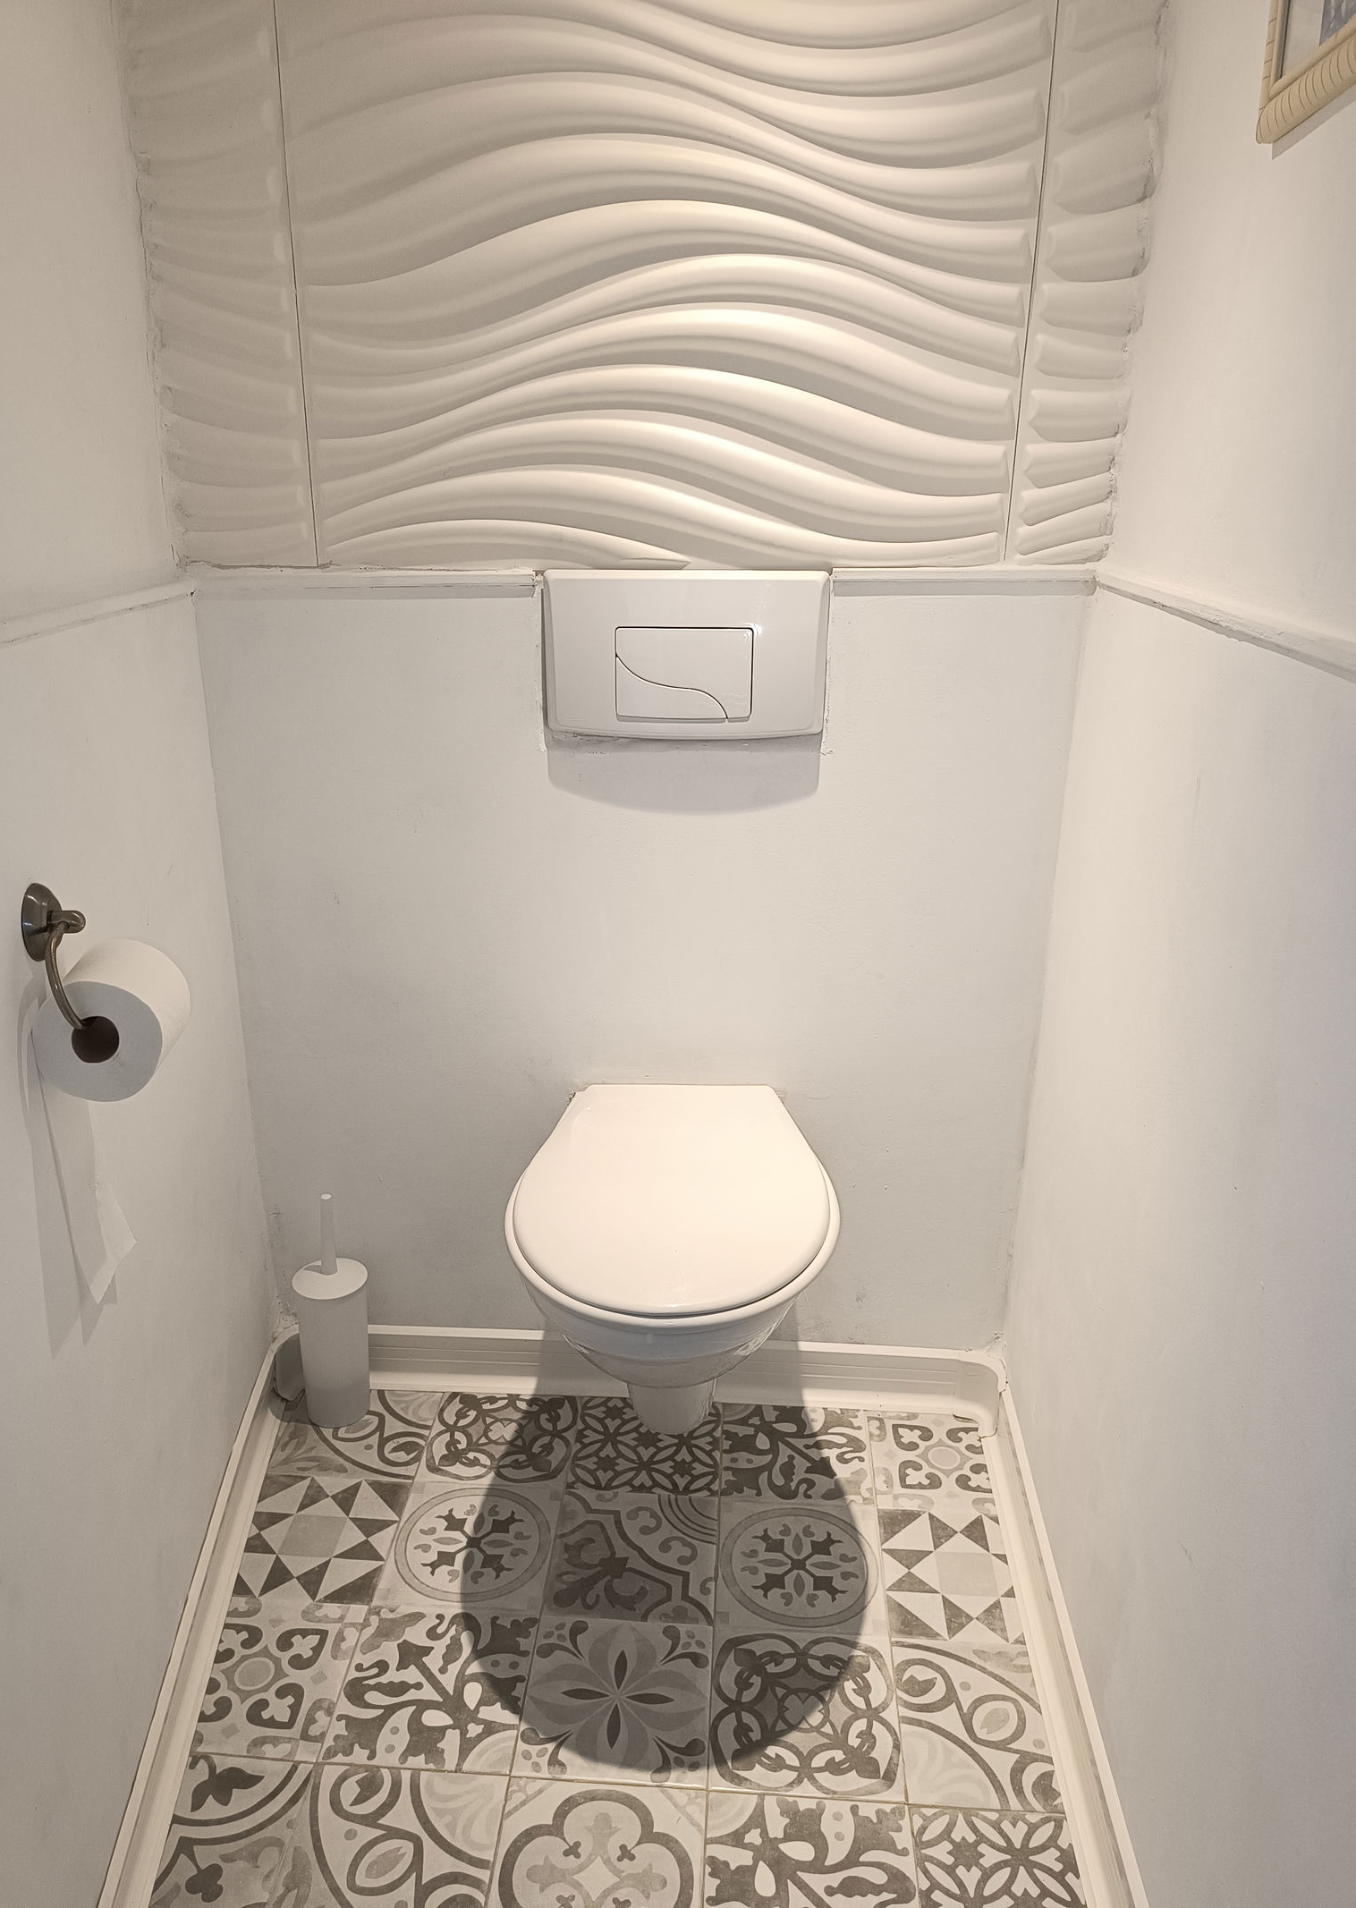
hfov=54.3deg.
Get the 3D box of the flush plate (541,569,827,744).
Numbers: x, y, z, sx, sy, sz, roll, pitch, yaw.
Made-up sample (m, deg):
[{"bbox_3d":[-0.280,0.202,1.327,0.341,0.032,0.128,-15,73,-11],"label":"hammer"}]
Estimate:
[{"bbox_3d":[0.008,-0.350,1.552,0.328,0.190,0.031,2,20,3],"label":"flush plate"}]

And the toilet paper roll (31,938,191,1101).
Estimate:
[{"bbox_3d":[-0.477,0.055,1.116,0.107,0.107,0.094,-1,20,-6],"label":"toilet paper roll"}]

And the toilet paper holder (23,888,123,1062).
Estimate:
[{"bbox_3d":[-0.506,0.004,1.096,0.049,0.113,0.141,-1,20,-6],"label":"toilet paper holder"}]

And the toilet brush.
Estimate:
[{"bbox_3d":[-0.479,0.487,1.837,0.100,0.345,0.100,2,20,3],"label":"toilet brush"}]

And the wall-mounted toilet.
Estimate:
[{"bbox_3d":[-0.004,0.452,1.598,0.370,0.424,0.502,2,20,3],"label":"wall-mounted toilet"}]

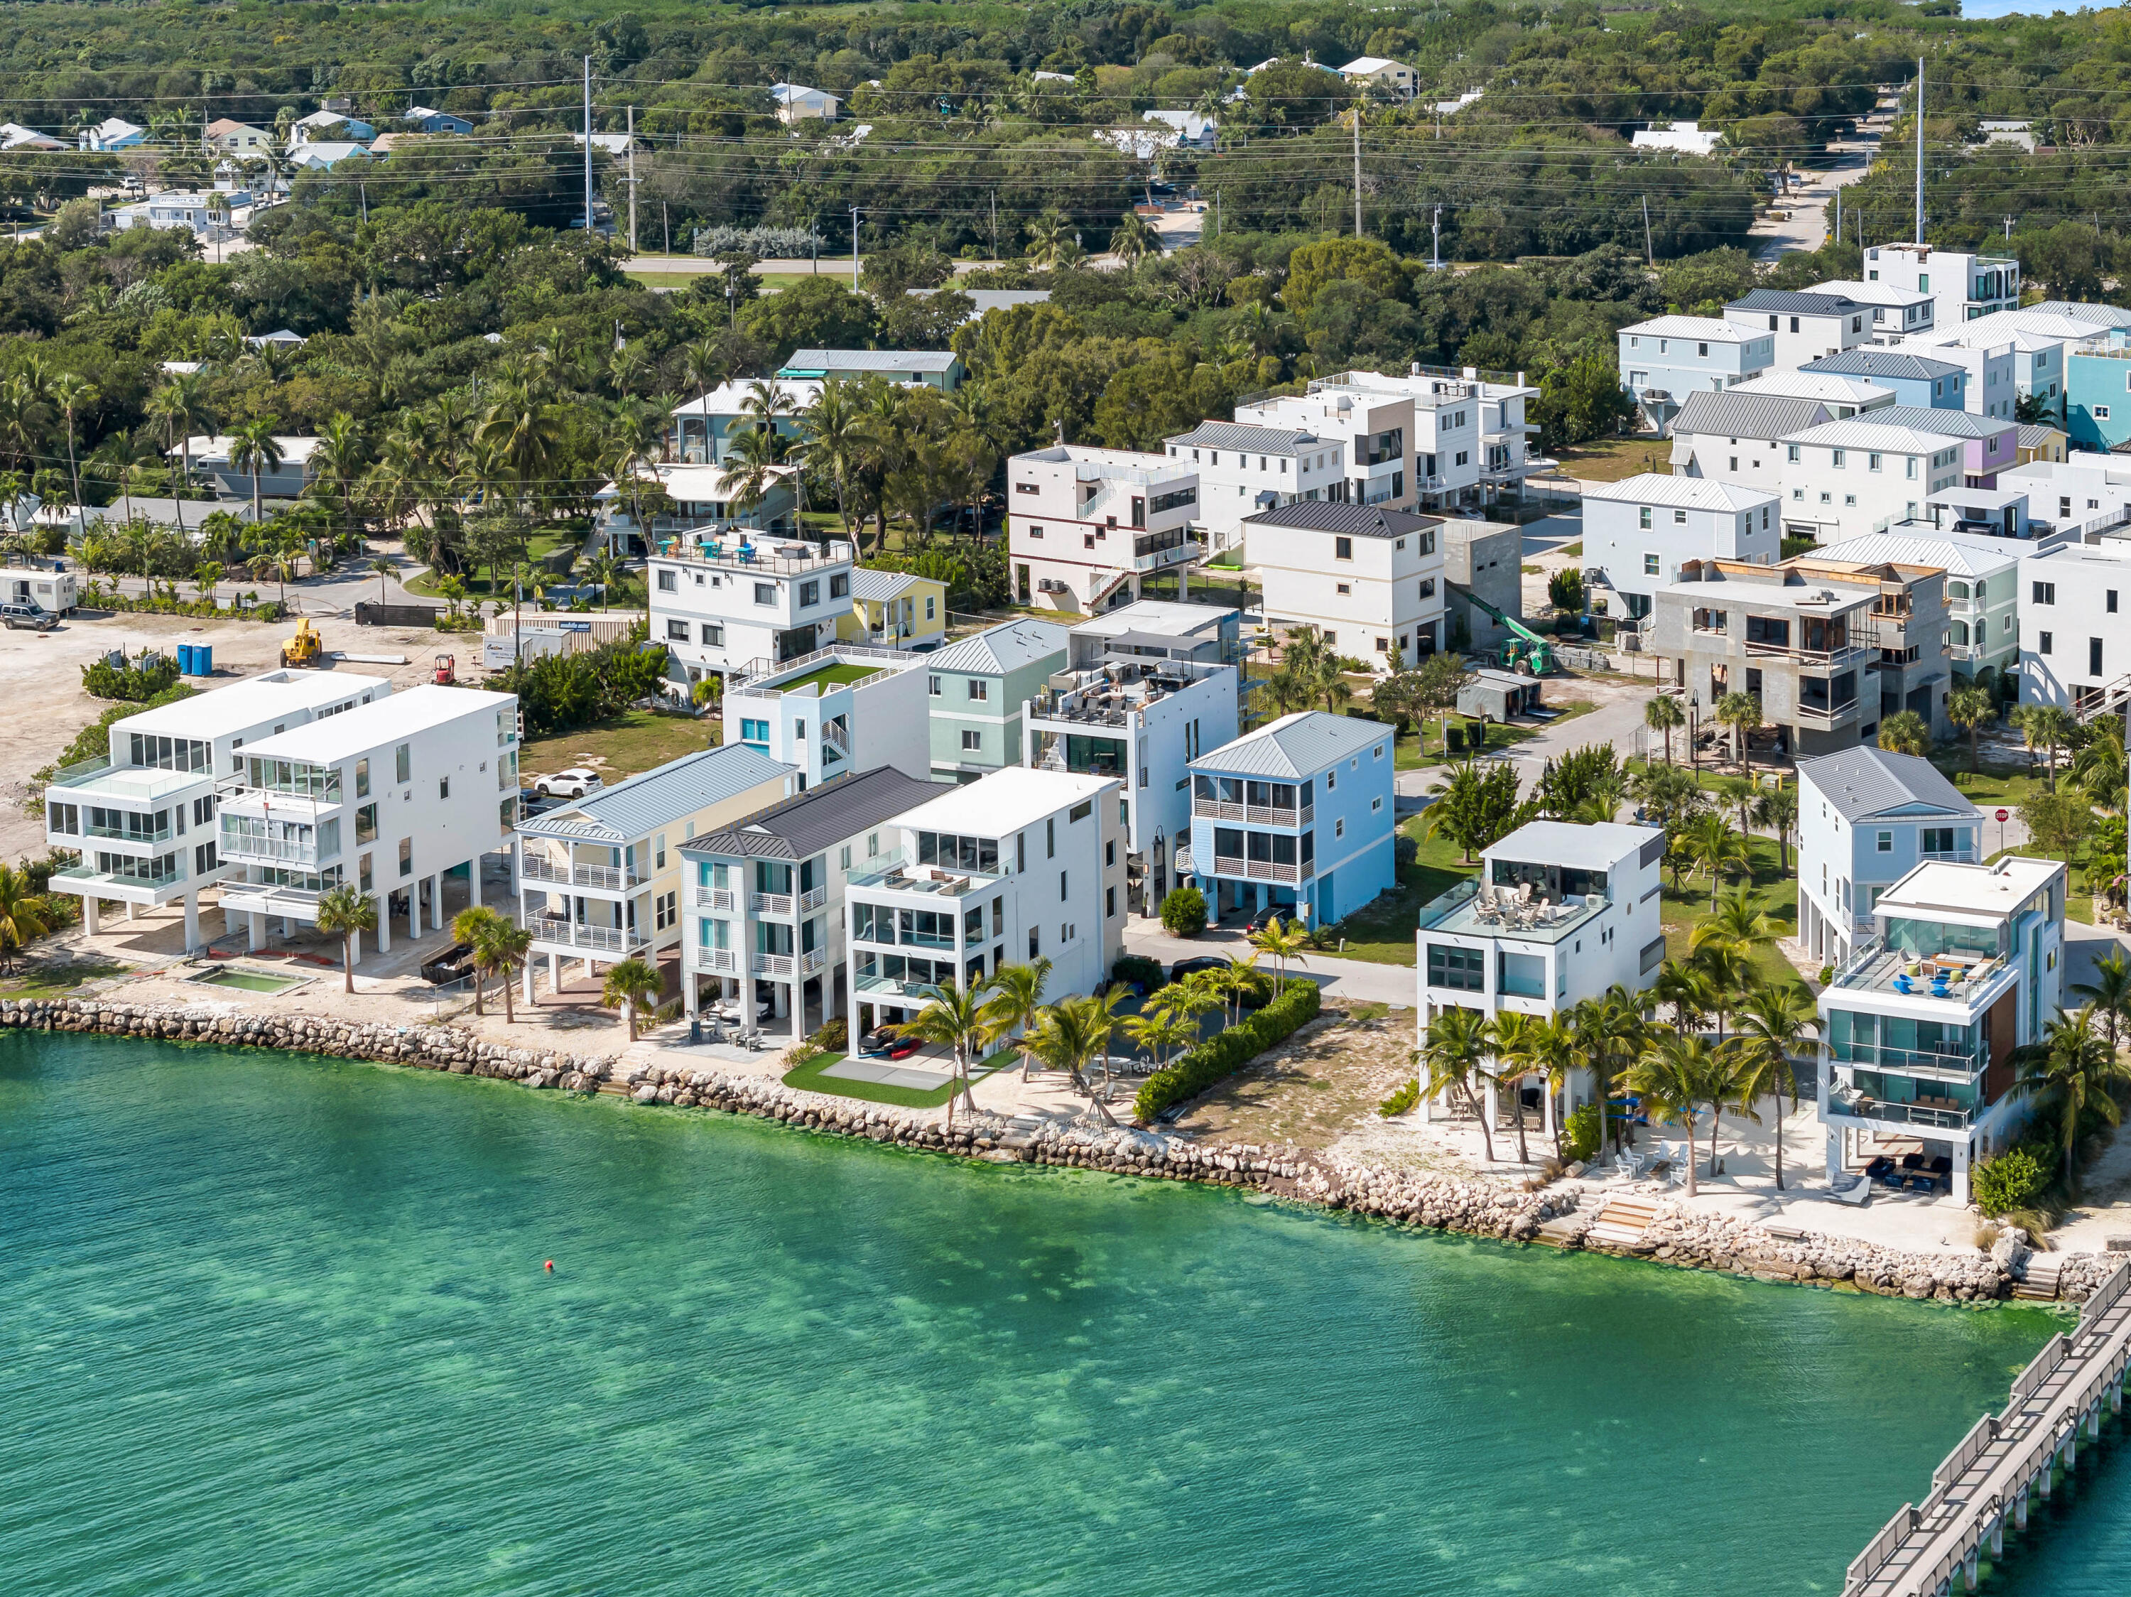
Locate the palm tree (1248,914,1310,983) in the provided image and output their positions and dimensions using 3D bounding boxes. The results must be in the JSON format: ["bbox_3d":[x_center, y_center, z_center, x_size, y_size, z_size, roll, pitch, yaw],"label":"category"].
[{"bbox_3d":[11.390,8.730,230.410,3.300,4.810,3.300,-1,14,0],"label":"palm tree"}]

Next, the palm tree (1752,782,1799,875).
[{"bbox_3d":[42.060,1.920,254.710,2.760,5.630,2.760,-1,14,0],"label":"palm tree"}]

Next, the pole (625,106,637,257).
[{"bbox_3d":[-57.800,-82.290,573.410,0.500,19.630,0.500,0,14,0],"label":"pole"}]

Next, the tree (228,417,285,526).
[{"bbox_3d":[-71.888,-28.833,382.750,5.194,10.184,5.194,-1,14,0],"label":"tree"}]

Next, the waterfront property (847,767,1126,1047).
[{"bbox_3d":[-4.134,6.439,234.701,7.050,11.770,18.278,6,16,27],"label":"waterfront property"}]

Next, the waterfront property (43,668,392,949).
[{"bbox_3d":[-50.687,0.696,260.446,8.350,12.018,22.193,6,16,27],"label":"waterfront property"}]

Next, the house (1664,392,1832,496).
[{"bbox_3d":[59.554,-28.652,371.414,12.406,11.848,6.564,10,17,36],"label":"house"}]

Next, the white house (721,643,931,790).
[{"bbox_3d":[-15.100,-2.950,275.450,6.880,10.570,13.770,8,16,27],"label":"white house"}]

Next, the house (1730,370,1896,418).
[{"bbox_3d":[65.300,-32.110,381.150,13.660,10.750,6.660,9,17,34],"label":"house"}]

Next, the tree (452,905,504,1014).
[{"bbox_3d":[-31.630,8.670,230.470,2.500,6.060,2.500,-1,14,0],"label":"tree"}]

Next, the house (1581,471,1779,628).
[{"bbox_3d":[47.130,-19.260,329.710,13.180,10.840,6.930,9,17,36],"label":"house"}]

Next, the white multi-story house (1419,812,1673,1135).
[{"bbox_3d":[24.606,9.087,221.298,7.268,12.139,15.382,6,16,27],"label":"white multi-story house"}]

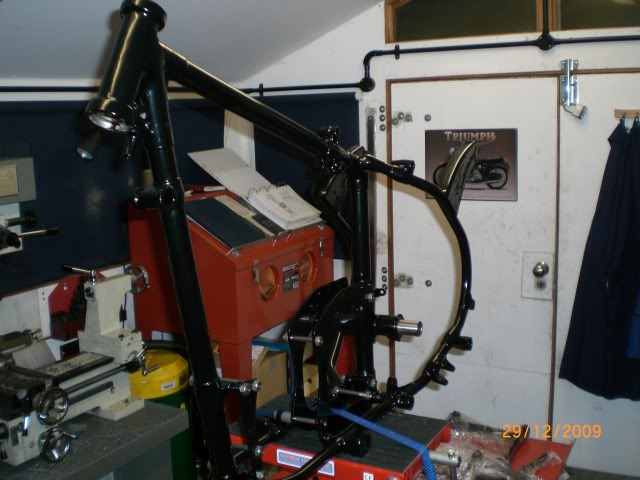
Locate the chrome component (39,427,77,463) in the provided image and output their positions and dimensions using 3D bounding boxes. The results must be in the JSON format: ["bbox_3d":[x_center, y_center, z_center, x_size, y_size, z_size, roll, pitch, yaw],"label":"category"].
[{"bbox_3d":[-0.719,0.559,1.922,0.095,0.095,0.093,4,11,28],"label":"chrome component"}]

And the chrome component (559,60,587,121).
[{"bbox_3d":[0.992,-0.588,2.746,0.085,0.222,0.042,4,11,28],"label":"chrome component"}]

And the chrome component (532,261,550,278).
[{"bbox_3d":[0.918,0.123,2.911,0.054,0.056,0.066,4,11,28],"label":"chrome component"}]

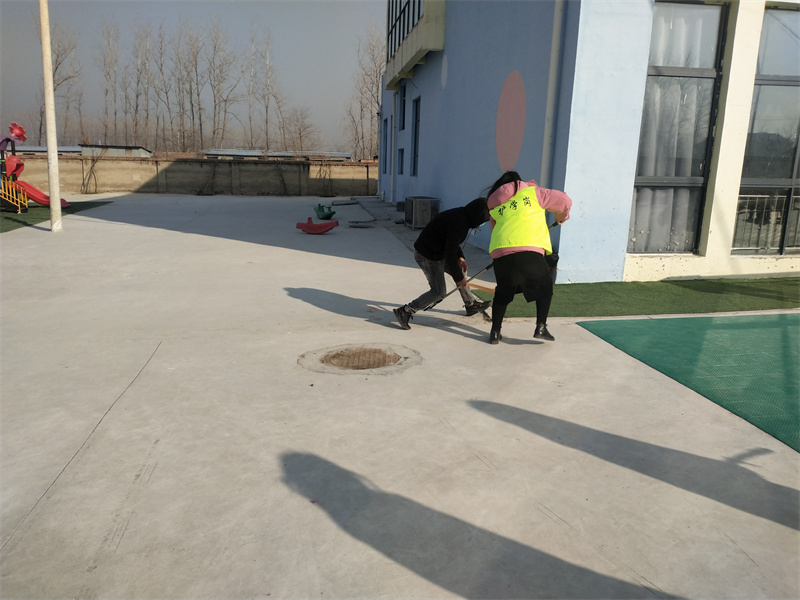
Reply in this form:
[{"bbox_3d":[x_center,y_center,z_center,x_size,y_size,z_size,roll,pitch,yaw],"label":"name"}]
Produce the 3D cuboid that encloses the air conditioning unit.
[{"bbox_3d":[0.598,-2.132,16.979,0.620,0.740,0.920,0,11,-8],"label":"air conditioning unit"}]

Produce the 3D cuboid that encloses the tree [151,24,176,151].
[{"bbox_3d":[-20.107,-17.081,59.592,2.235,12.483,2.235,-2,12,-18],"label":"tree"}]

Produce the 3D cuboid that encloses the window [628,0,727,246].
[{"bbox_3d":[3.734,-2.242,9.330,1.150,3.250,0.120,0,11,-8],"label":"window"}]

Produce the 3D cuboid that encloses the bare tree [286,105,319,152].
[{"bbox_3d":[-8.842,-14.331,62.805,2.899,6.529,2.899,0,11,-8],"label":"bare tree"}]

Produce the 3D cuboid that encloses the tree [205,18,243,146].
[{"bbox_3d":[-15.211,-17.565,60.917,3.339,13.216,3.339,-1,11,-14],"label":"tree"}]

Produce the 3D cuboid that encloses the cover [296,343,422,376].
[{"bbox_3d":[-0.316,0.474,5.550,0.950,0.040,0.950,0,11,-8],"label":"cover"}]

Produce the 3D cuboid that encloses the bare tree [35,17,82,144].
[{"bbox_3d":[-27.518,-16.651,56.674,3.924,12.315,3.924,-3,12,-25],"label":"bare tree"}]

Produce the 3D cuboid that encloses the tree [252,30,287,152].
[{"bbox_3d":[-11.585,-17.329,61.754,3.028,12.650,3.028,0,11,-11],"label":"tree"}]

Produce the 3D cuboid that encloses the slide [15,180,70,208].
[{"bbox_3d":[-10.488,-3.142,20.199,1.800,0.820,0.650,2,11,4],"label":"slide"}]

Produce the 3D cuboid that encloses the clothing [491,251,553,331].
[{"bbox_3d":[1.057,-0.094,6.167,0.540,0.710,0.370,0,11,-11],"label":"clothing"}]

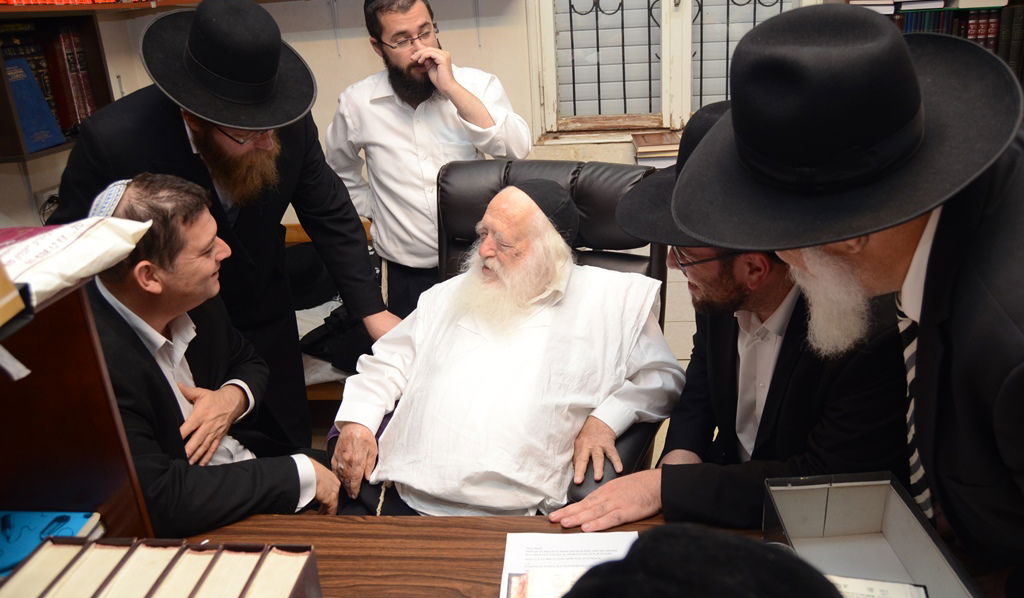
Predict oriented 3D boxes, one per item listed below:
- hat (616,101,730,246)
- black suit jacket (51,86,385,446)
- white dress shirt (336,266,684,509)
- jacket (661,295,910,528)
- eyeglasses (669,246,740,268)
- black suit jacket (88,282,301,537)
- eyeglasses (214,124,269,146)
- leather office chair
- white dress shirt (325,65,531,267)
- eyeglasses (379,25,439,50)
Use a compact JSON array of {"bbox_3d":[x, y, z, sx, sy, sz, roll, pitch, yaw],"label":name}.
[{"bbox_3d":[0.376,-0.213,1.320,0.380,0.160,0.330,-9,18,6],"label":"hat"},{"bbox_3d":[-0.636,-0.059,1.704,0.660,0.760,0.480,-12,30,-21],"label":"black suit jacket"},{"bbox_3d":[0.049,0.197,1.541,0.660,0.580,0.450,1,19,17],"label":"white dress shirt"},{"bbox_3d":[0.510,0.237,1.442,0.520,0.640,0.490,-19,24,-38],"label":"jacket"},{"bbox_3d":[0.349,-0.091,1.297,0.140,0.043,0.140,-10,18,7],"label":"eyeglasses"},{"bbox_3d":[-0.575,0.276,1.417,0.480,0.640,0.470,9,23,35],"label":"black suit jacket"},{"bbox_3d":[-0.559,-0.372,1.567,0.140,0.043,0.140,29,37,9],"label":"eyeglasses"},{"bbox_3d":[0.023,0.357,1.684,0.660,1.230,0.700,4,20,25],"label":"leather office chair"},{"bbox_3d":[-0.211,-0.330,1.940,0.510,0.530,0.330,-7,19,-7],"label":"white dress shirt"},{"bbox_3d":[-0.270,-0.680,1.929,0.140,0.043,0.140,-29,50,-23],"label":"eyeglasses"}]

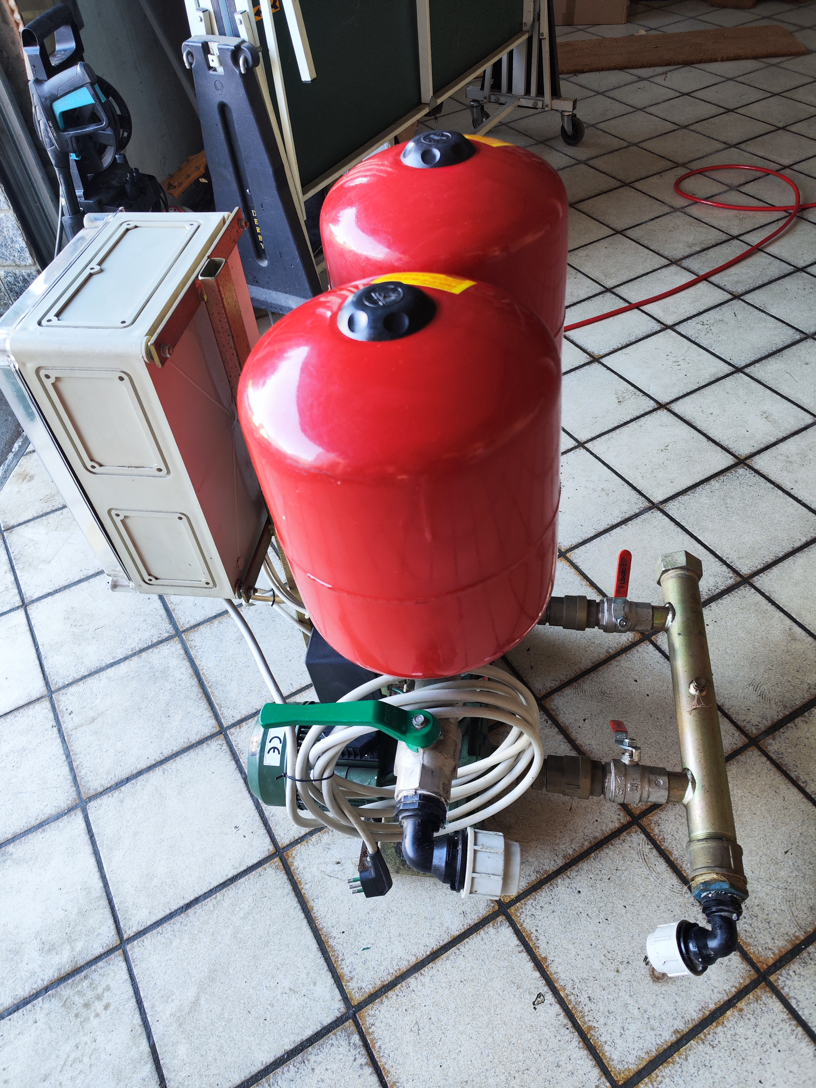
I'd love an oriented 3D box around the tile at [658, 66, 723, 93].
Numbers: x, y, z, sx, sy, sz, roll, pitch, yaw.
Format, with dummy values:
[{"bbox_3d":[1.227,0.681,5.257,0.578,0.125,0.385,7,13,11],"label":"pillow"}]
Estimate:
[{"bbox_3d":[1.250,-2.074,3.380,0.246,0.010,0.246,-26,51,-17],"label":"tile"}]

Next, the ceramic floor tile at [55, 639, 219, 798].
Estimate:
[{"bbox_3d":[-0.515,0.321,1.433,0.246,0.010,0.246,-26,51,-17],"label":"ceramic floor tile"}]

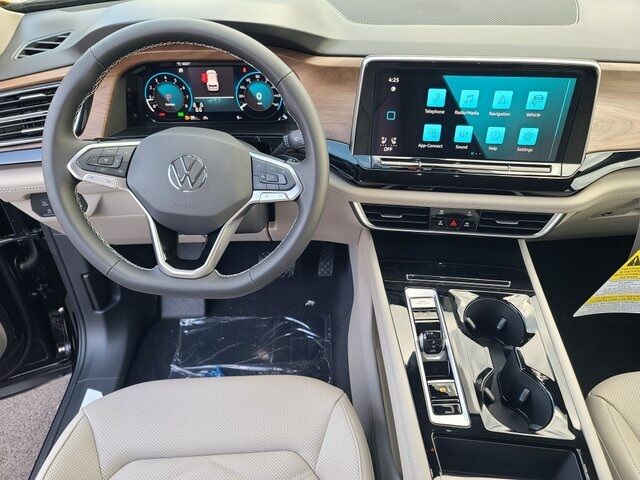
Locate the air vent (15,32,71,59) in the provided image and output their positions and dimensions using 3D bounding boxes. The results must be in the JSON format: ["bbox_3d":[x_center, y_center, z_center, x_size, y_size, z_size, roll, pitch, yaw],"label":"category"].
[{"bbox_3d":[-0.499,-0.347,0.840,0.115,0.025,0.036,-32,82,-12],"label":"air vent"}]

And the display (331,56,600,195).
[{"bbox_3d":[0.229,-0.184,0.727,0.366,0.195,0.040,4,30,6],"label":"display"}]

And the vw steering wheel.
[{"bbox_3d":[-0.174,-0.099,0.629,0.372,0.366,0.100,5,13,-3],"label":"vw steering wheel"}]

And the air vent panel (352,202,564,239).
[{"bbox_3d":[0.230,-0.036,0.798,0.358,0.052,0.035,4,30,6],"label":"air vent panel"}]

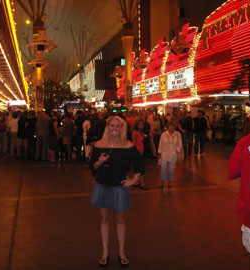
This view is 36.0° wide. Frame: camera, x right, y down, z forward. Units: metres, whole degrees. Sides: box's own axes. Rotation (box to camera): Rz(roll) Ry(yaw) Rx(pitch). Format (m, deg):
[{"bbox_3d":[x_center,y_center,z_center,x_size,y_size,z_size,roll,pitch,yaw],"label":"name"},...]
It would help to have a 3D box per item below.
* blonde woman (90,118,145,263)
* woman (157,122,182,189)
[{"bbox_3d":[-0.085,0.620,4.340,0.620,1.660,0.380,0,3,0],"label":"blonde woman"},{"bbox_3d":[1.065,0.485,9.220,0.560,1.560,0.340,0,3,5],"label":"woman"}]

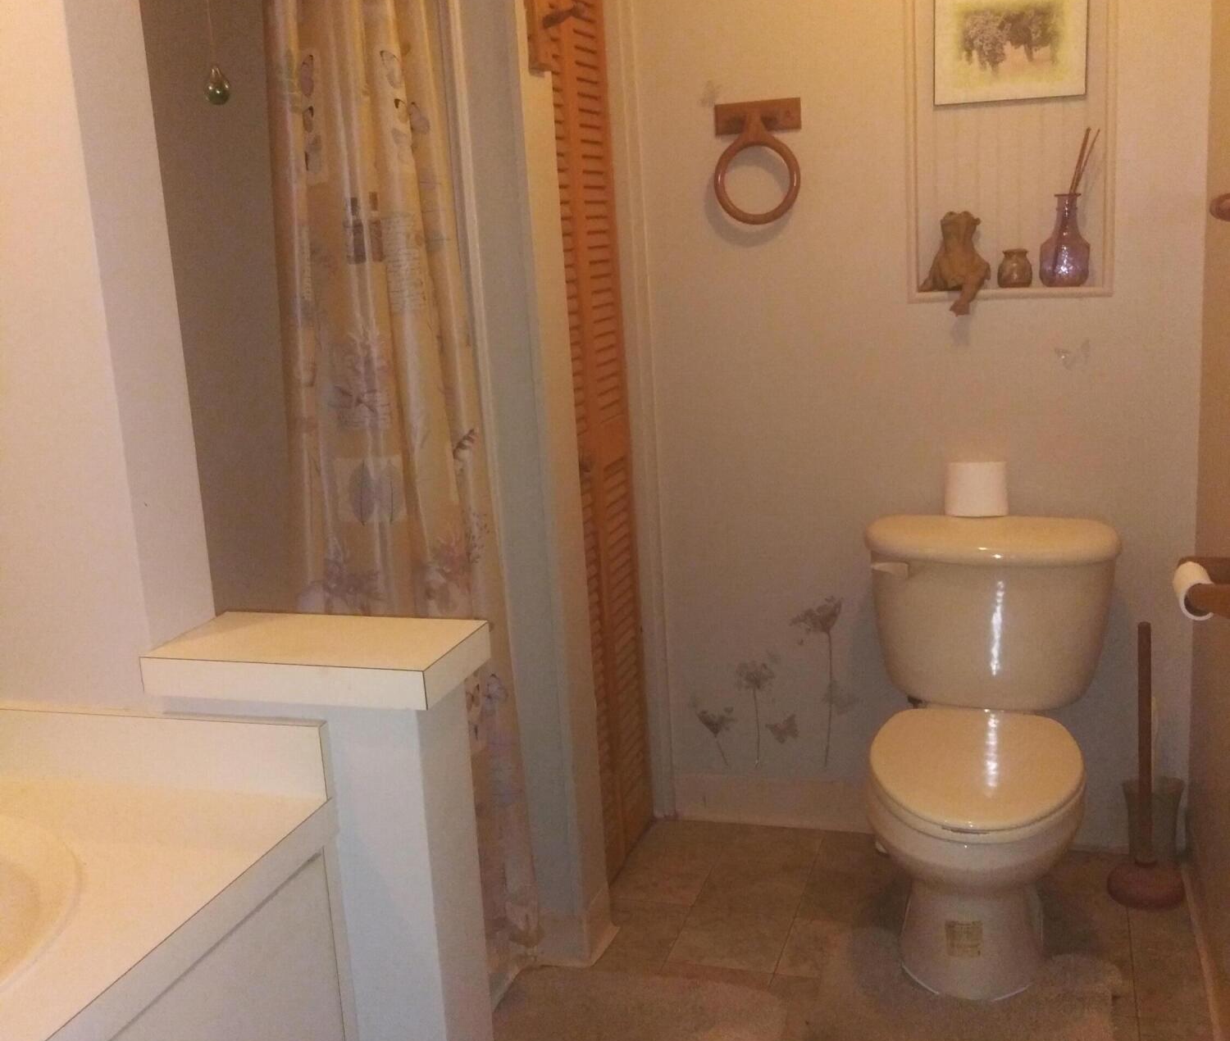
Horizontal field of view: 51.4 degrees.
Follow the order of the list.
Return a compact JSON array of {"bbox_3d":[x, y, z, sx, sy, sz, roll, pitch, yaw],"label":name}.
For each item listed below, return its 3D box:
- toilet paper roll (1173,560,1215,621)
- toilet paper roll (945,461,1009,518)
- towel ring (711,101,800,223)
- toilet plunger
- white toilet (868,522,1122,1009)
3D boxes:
[{"bbox_3d":[0.784,0.093,1.728,0.058,0.058,0.105,1,13,19],"label":"toilet paper roll"},{"bbox_3d":[0.705,-0.061,2.490,0.117,0.100,0.117,1,13,19],"label":"toilet paper roll"},{"bbox_3d":[0.284,-0.716,2.561,0.174,0.240,0.065,1,13,19],"label":"towel ring"},{"bbox_3d":[1.013,0.463,2.443,0.137,0.562,0.137,1,13,19],"label":"toilet plunger"},{"bbox_3d":[0.663,0.417,2.313,0.485,0.750,0.730,1,13,19],"label":"white toilet"}]

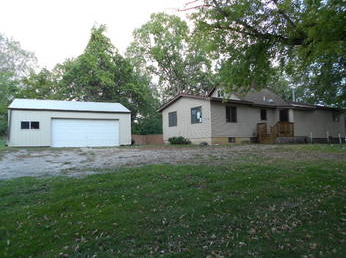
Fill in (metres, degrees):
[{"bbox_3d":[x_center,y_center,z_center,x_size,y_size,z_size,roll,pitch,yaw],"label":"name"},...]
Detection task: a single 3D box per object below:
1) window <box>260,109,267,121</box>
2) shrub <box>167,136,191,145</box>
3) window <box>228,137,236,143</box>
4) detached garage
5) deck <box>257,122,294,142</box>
[{"bbox_3d":[7.508,-1.133,21.506,0.730,0.950,0.100,1,-5,-34],"label":"window"},{"bbox_3d":[0.505,0.893,20.207,1.000,0.760,1.600,1,-5,-34],"label":"shrub"},{"bbox_3d":[4.389,0.848,19.185,0.820,0.420,0.100,1,-5,-34],"label":"window"},{"bbox_3d":[-8.804,-0.355,22.798,8.457,3.930,7.600,0,-5,-24],"label":"detached garage"},{"bbox_3d":[8.345,0.360,21.035,2.752,1.637,1.500,1,-5,-34],"label":"deck"}]

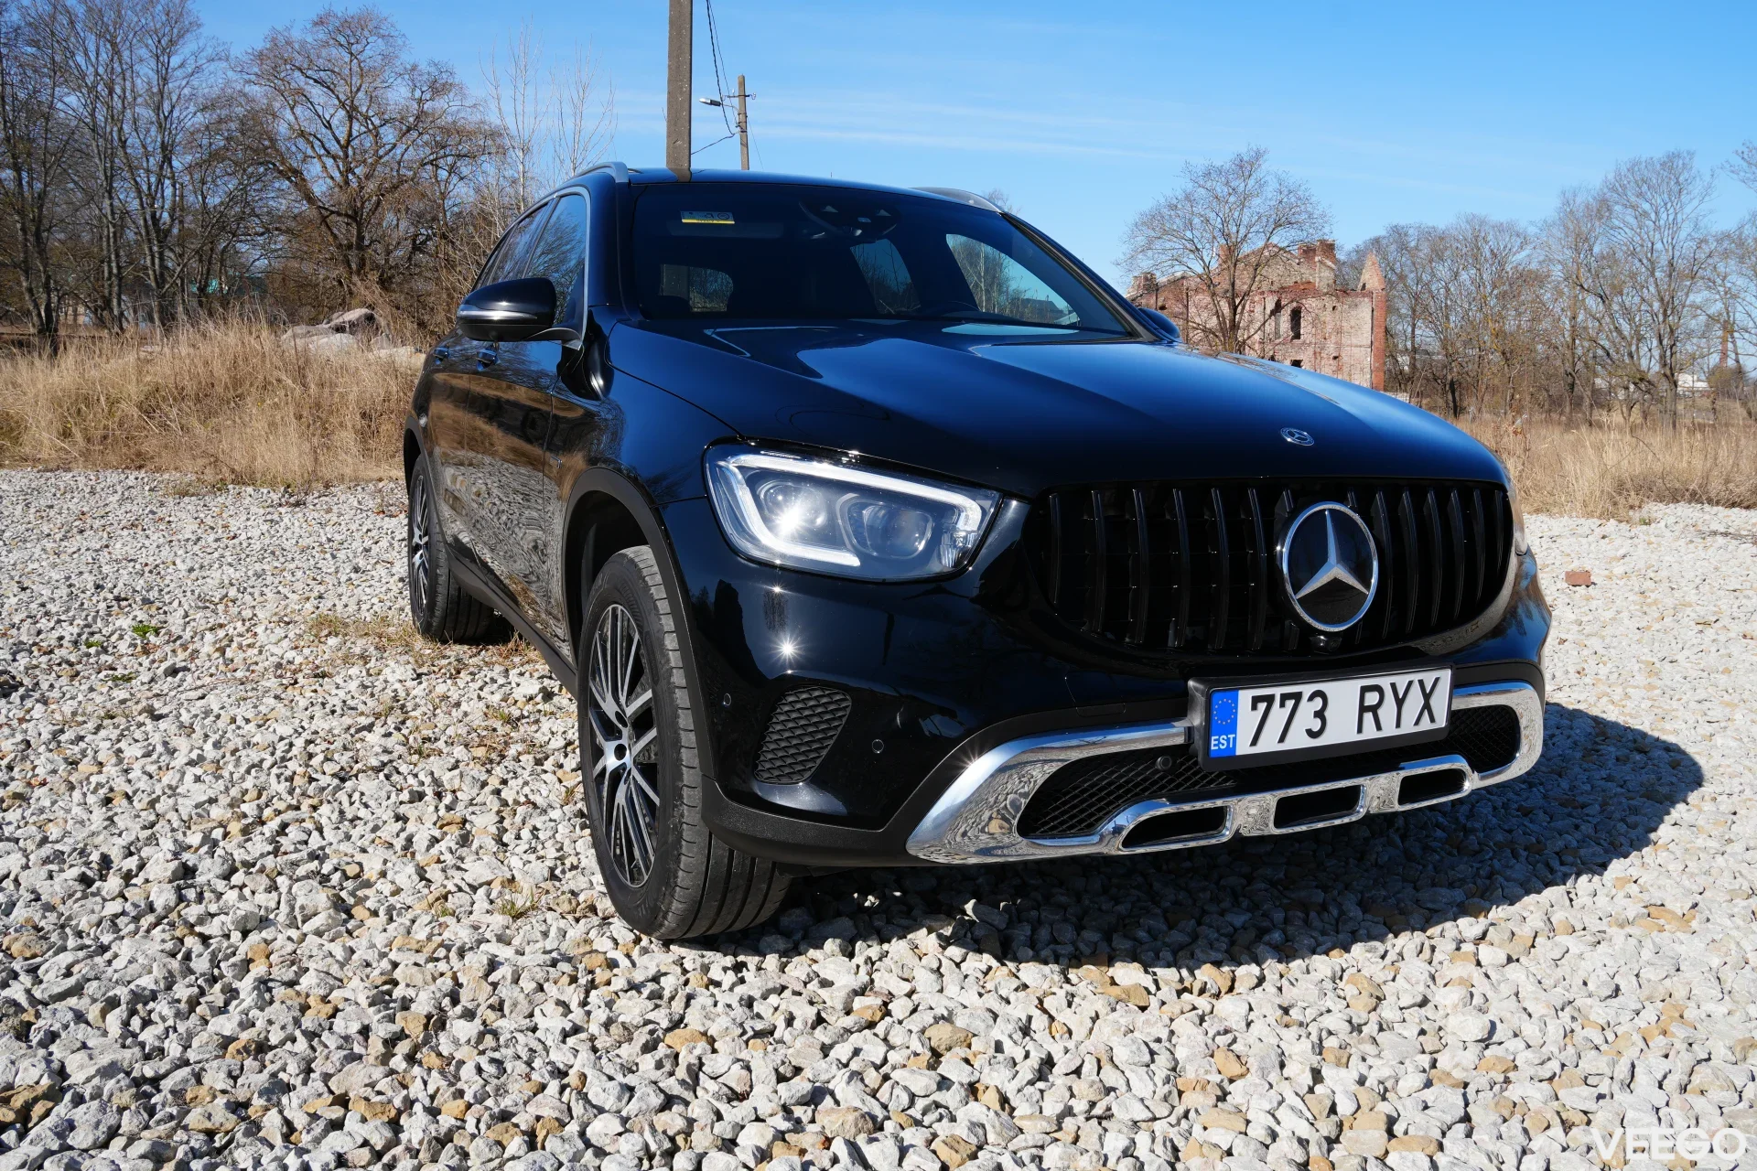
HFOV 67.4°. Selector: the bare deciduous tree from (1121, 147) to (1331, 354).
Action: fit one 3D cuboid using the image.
[{"bbox_3d":[15.814,-13.901,59.219,9.563,11.962,9.085,2,9,0],"label":"bare deciduous tree"}]

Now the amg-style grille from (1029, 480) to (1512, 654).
[{"bbox_3d":[0.695,-0.034,2.172,1.070,0.295,0.160,-2,10,-26],"label":"amg-style grille"}]

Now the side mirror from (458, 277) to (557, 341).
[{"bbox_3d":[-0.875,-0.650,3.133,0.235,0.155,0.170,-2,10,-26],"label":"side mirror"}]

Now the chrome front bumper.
[{"bbox_3d":[0.671,0.300,2.249,1.390,0.220,0.210,-2,10,-26],"label":"chrome front bumper"}]

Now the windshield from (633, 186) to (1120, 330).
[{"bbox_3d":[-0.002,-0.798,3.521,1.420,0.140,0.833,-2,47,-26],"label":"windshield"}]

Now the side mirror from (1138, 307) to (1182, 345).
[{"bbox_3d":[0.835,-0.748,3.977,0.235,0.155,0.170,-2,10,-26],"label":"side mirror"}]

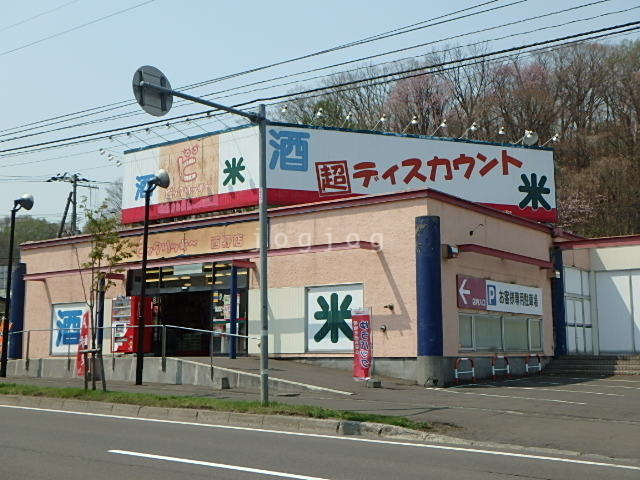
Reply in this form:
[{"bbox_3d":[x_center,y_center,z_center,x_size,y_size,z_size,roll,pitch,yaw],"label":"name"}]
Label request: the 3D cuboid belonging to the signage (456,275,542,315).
[{"bbox_3d":[5.702,1.764,23.832,0.100,0.890,6.050,-6,-10,37],"label":"signage"}]

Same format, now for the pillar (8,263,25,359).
[{"bbox_3d":[-12.460,2.881,31.963,0.650,3.800,0.650,-6,-10,37],"label":"pillar"}]

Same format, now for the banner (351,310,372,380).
[{"bbox_3d":[1.044,2.611,19.400,0.600,1.800,0.080,-6,-10,37],"label":"banner"}]

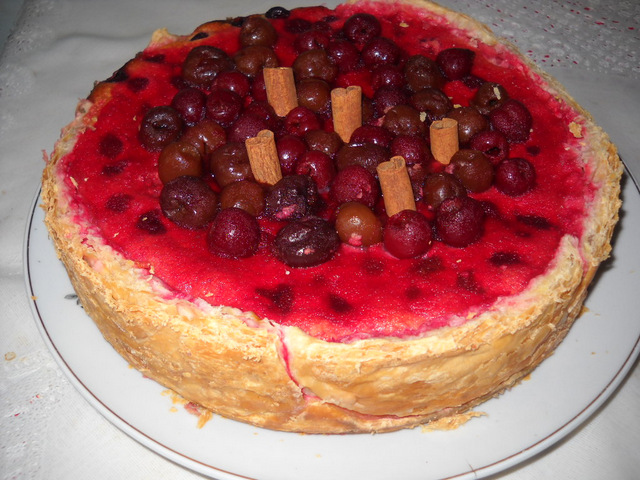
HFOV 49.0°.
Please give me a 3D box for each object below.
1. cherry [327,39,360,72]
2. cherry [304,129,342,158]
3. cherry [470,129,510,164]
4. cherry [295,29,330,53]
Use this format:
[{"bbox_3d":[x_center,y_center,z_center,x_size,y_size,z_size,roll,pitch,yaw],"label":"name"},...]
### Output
[{"bbox_3d":[0.012,-0.099,0.378,0.019,0.018,0.018,0,47,0],"label":"cherry"},{"bbox_3d":[0.002,-0.041,0.310,0.017,0.015,0.017,0,48,0],"label":"cherry"},{"bbox_3d":[0.075,-0.041,0.312,0.018,0.017,0.018,2,47,0],"label":"cherry"},{"bbox_3d":[-0.004,-0.101,0.363,0.018,0.017,0.018,0,48,0],"label":"cherry"}]

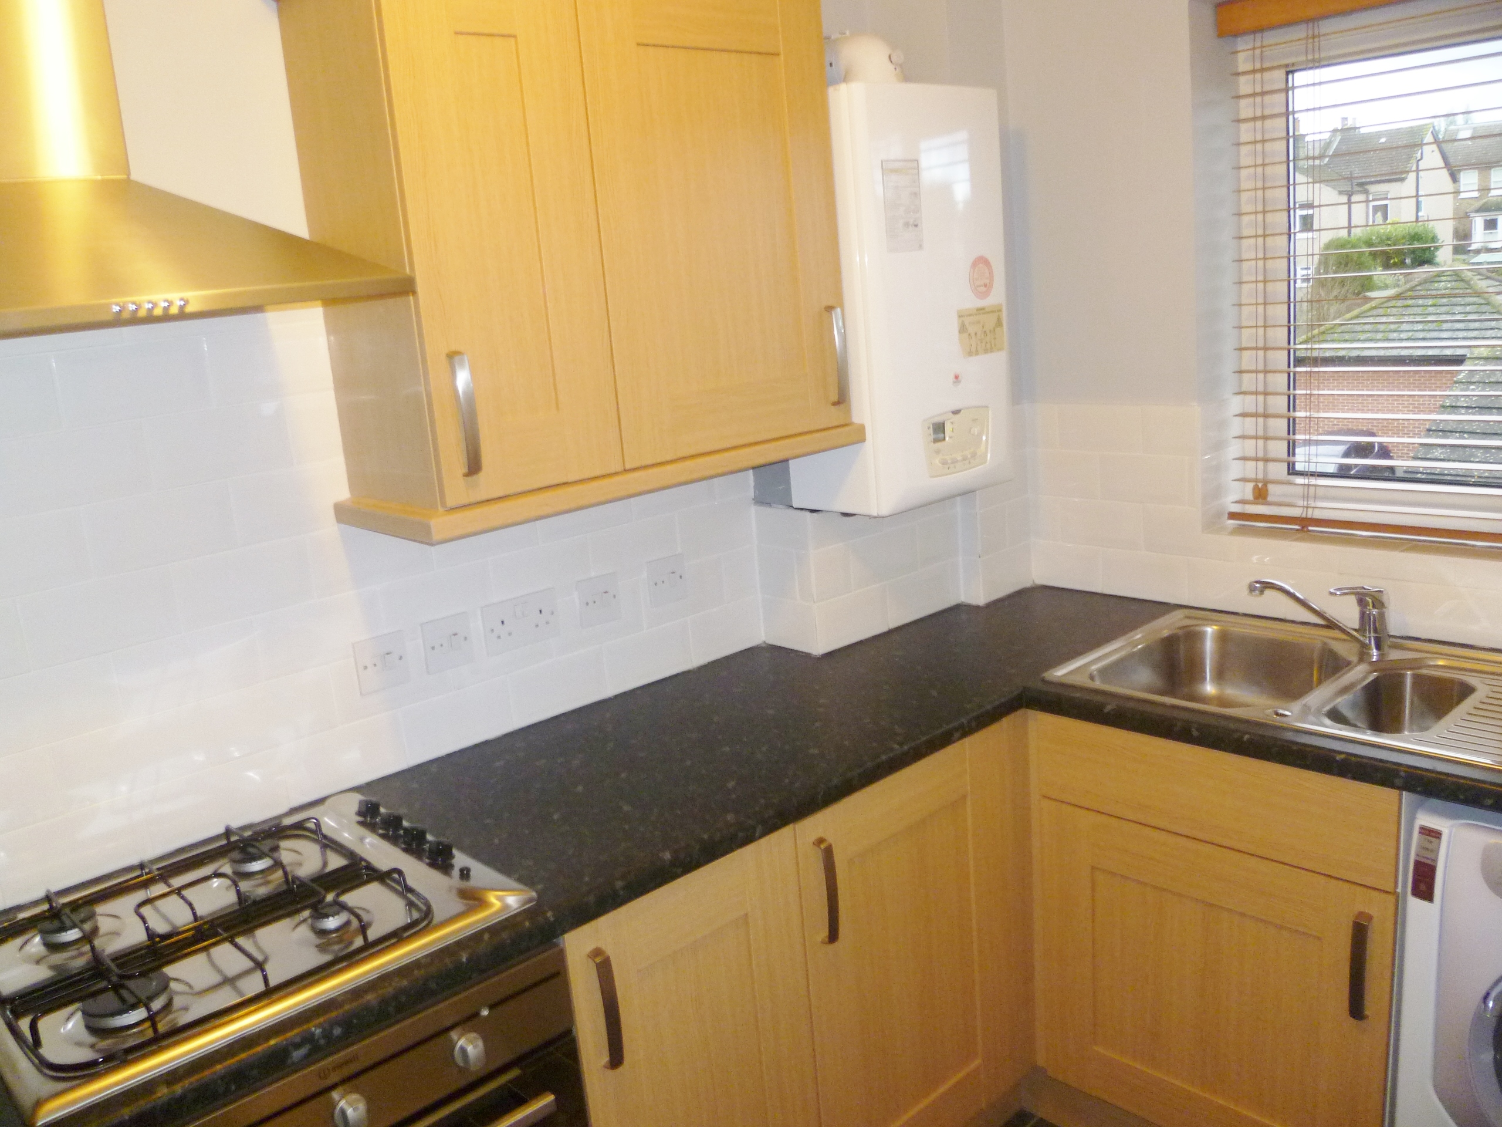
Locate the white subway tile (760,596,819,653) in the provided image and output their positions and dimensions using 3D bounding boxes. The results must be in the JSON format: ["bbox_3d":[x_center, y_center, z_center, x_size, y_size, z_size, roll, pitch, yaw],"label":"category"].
[{"bbox_3d":[0.079,0.120,2.394,0.009,0.100,0.155,-16,17,-40],"label":"white subway tile"}]

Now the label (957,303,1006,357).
[{"bbox_3d":[0.447,-0.447,2.339,0.134,0.090,0.001,-16,17,-40],"label":"label"}]

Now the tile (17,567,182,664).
[{"bbox_3d":[-0.883,0.071,1.653,0.200,0.100,0.009,-16,17,-40],"label":"tile"}]

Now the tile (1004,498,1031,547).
[{"bbox_3d":[0.583,-0.090,2.651,0.090,0.100,0.009,-16,17,-39],"label":"tile"}]

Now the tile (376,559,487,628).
[{"bbox_3d":[-0.503,0.062,1.960,0.200,0.100,0.009,-16,17,-40],"label":"tile"}]

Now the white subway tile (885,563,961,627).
[{"bbox_3d":[0.363,0.064,2.577,0.210,0.100,0.009,-16,17,-40],"label":"white subway tile"}]

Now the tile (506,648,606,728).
[{"bbox_3d":[-0.342,0.217,2.159,0.198,0.100,0.009,-16,17,-39],"label":"tile"}]

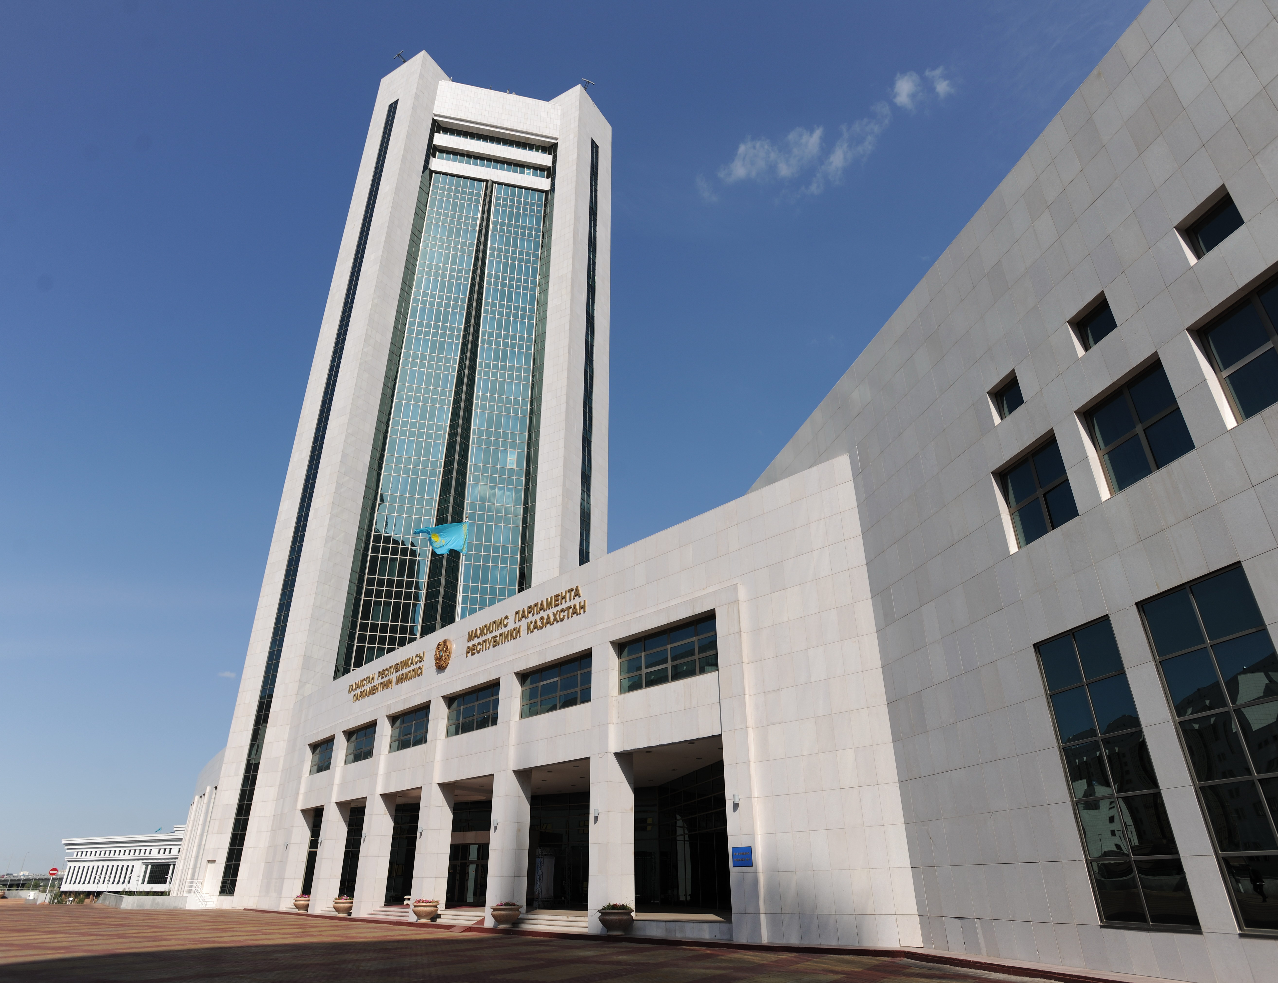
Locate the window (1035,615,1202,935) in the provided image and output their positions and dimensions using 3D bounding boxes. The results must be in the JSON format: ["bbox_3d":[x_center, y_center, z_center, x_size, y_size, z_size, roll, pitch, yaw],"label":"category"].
[{"bbox_3d":[8.583,5.043,14.201,0.200,5.130,2.068,7,-28,-13],"label":"window"}]

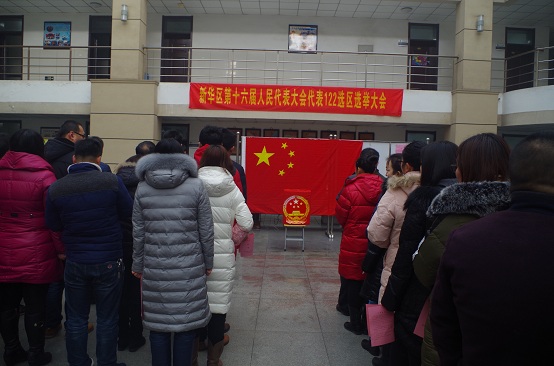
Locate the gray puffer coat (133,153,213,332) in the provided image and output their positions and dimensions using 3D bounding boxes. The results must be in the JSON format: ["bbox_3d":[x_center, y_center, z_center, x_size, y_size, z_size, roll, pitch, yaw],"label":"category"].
[{"bbox_3d":[-0.668,0.372,2.660,0.500,1.120,0.360,2,3,0],"label":"gray puffer coat"}]

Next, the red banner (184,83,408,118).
[{"bbox_3d":[0.532,-2.277,11.300,5.780,0.720,0.050,2,3,0],"label":"red banner"}]

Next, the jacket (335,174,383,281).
[{"bbox_3d":[0.821,0.418,3.980,0.520,1.020,0.360,1,3,-15],"label":"jacket"}]

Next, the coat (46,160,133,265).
[{"bbox_3d":[-1.379,0.223,3.030,0.600,0.740,0.370,1,3,-8],"label":"coat"}]

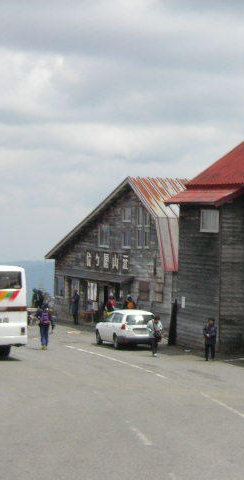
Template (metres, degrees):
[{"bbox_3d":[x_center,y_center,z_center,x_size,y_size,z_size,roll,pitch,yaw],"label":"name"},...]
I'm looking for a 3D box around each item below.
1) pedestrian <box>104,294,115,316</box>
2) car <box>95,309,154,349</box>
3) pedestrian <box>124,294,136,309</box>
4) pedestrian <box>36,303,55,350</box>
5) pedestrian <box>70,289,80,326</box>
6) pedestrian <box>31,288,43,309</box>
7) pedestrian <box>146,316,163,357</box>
[{"bbox_3d":[-0.524,3.356,71.200,0.450,1.660,0.520,1,0,45],"label":"pedestrian"},{"bbox_3d":[0.285,3.560,64.100,1.695,1.500,4.370,1,0,-16],"label":"car"},{"bbox_3d":[0.387,3.351,72.300,0.580,1.700,0.500,1,0,0],"label":"pedestrian"},{"bbox_3d":[-2.855,3.195,58.800,0.620,1.760,0.500,1,0,1],"label":"pedestrian"},{"bbox_3d":[-2.231,3.271,77.300,0.420,1.700,0.500,1,0,-18],"label":"pedestrian"},{"bbox_3d":[-4.056,3.198,76.500,0.550,1.700,0.520,1,0,18],"label":"pedestrian"},{"bbox_3d":[1.245,3.618,60.000,0.550,1.590,0.450,1,0,-3],"label":"pedestrian"}]

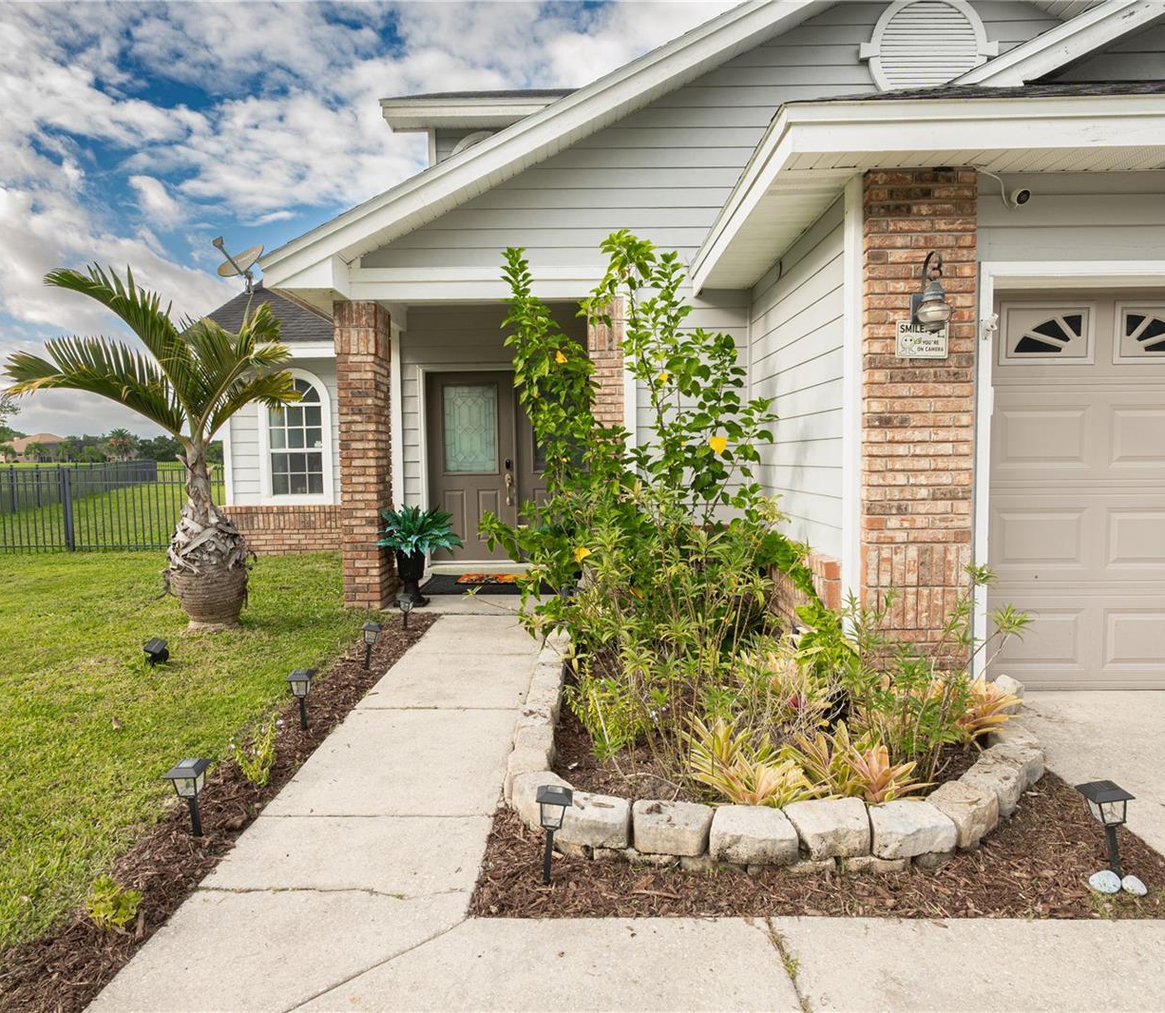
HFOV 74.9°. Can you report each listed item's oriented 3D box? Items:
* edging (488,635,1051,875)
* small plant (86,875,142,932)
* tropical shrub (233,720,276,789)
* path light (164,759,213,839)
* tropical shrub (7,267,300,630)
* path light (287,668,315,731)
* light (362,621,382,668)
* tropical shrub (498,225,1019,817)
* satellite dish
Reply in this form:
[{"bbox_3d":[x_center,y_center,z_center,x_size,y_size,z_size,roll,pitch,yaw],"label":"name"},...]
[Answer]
[{"bbox_3d":[0.890,0.950,3.747,2.400,0.220,2.750,0,4,1],"label":"edging"},{"bbox_3d":[-1.341,1.114,2.199,0.150,0.150,0.150,0,4,1],"label":"small plant"},{"bbox_3d":[-1.303,0.988,3.052,0.180,0.270,0.180,0,4,1],"label":"tropical shrub"},{"bbox_3d":[-1.382,1.016,2.669,0.115,0.280,0.115,-5,4,1],"label":"path light"},{"bbox_3d":[-3.308,-0.452,5.869,2.250,2.728,1.900,0,4,1],"label":"tropical shrub"},{"bbox_3d":[-1.356,0.939,3.680,0.110,0.295,0.110,0,4,1],"label":"path light"},{"bbox_3d":[-1.315,0.865,4.718,0.110,0.295,0.110,0,4,1],"label":"light"},{"bbox_3d":[0.659,-0.206,3.537,2.300,2.330,1.900,0,4,1],"label":"tropical shrub"},{"bbox_3d":[-5.027,-3.599,11.128,0.650,0.550,0.550,2,5,27],"label":"satellite dish"}]

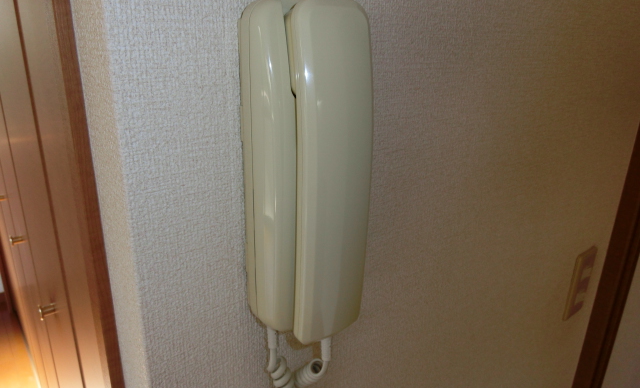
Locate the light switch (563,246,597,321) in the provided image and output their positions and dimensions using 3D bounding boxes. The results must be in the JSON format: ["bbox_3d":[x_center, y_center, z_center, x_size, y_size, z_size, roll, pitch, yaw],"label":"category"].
[{"bbox_3d":[0.449,0.155,0.797,0.070,0.120,0.008,-14,25,-39],"label":"light switch"}]

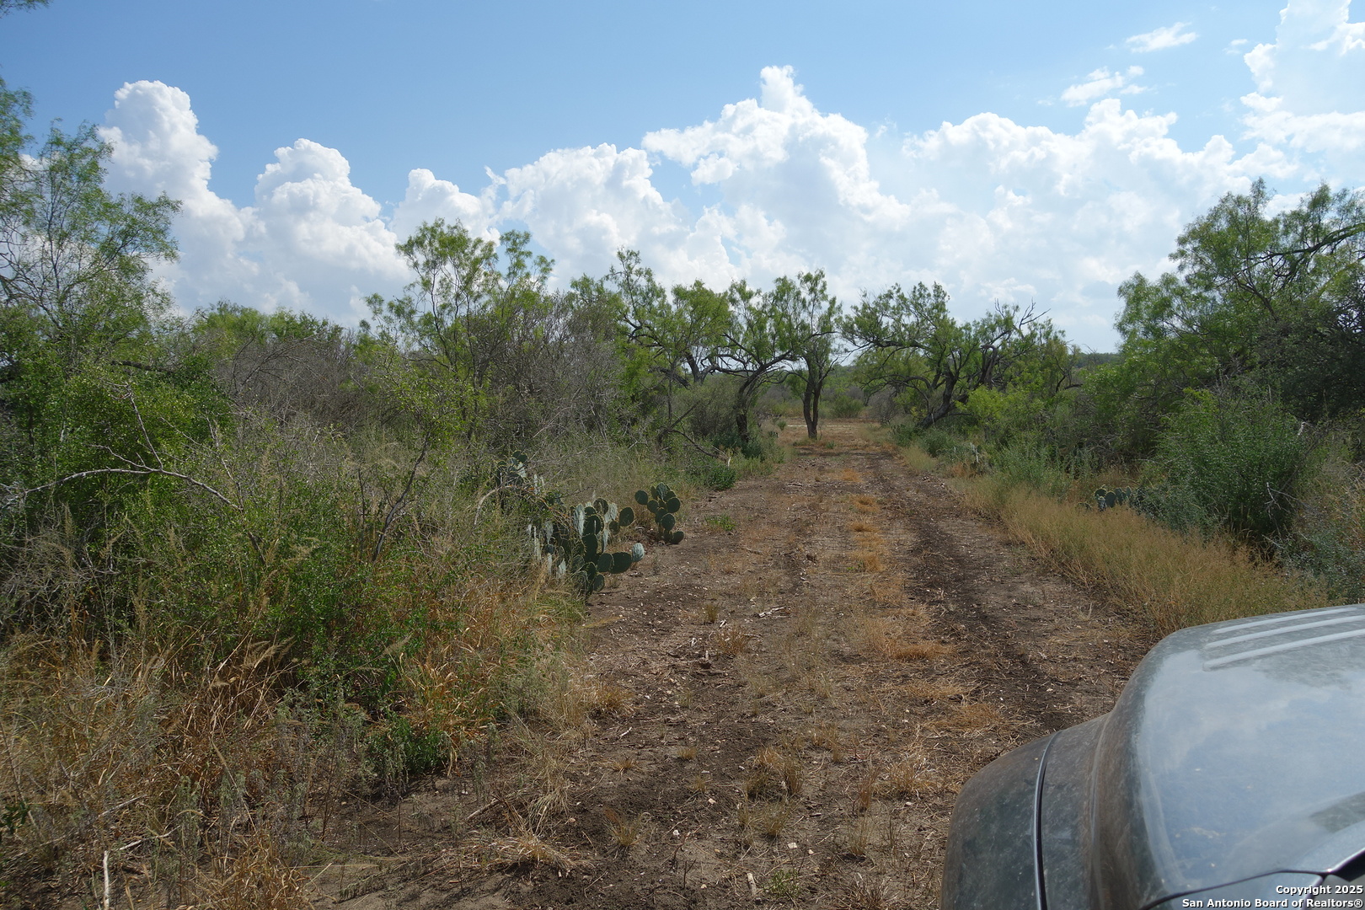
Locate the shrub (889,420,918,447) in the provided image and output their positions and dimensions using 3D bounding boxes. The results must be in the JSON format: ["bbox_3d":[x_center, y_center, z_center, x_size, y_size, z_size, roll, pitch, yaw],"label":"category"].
[{"bbox_3d":[6.238,-0.588,30.000,0.800,0.740,0.800,0,4,0],"label":"shrub"}]

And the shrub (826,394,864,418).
[{"bbox_3d":[8.453,-2.542,55.000,1.900,1.220,1.700,0,4,0],"label":"shrub"}]

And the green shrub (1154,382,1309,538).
[{"bbox_3d":[5.541,0.097,10.700,1.550,1.600,1.450,0,4,0],"label":"green shrub"}]

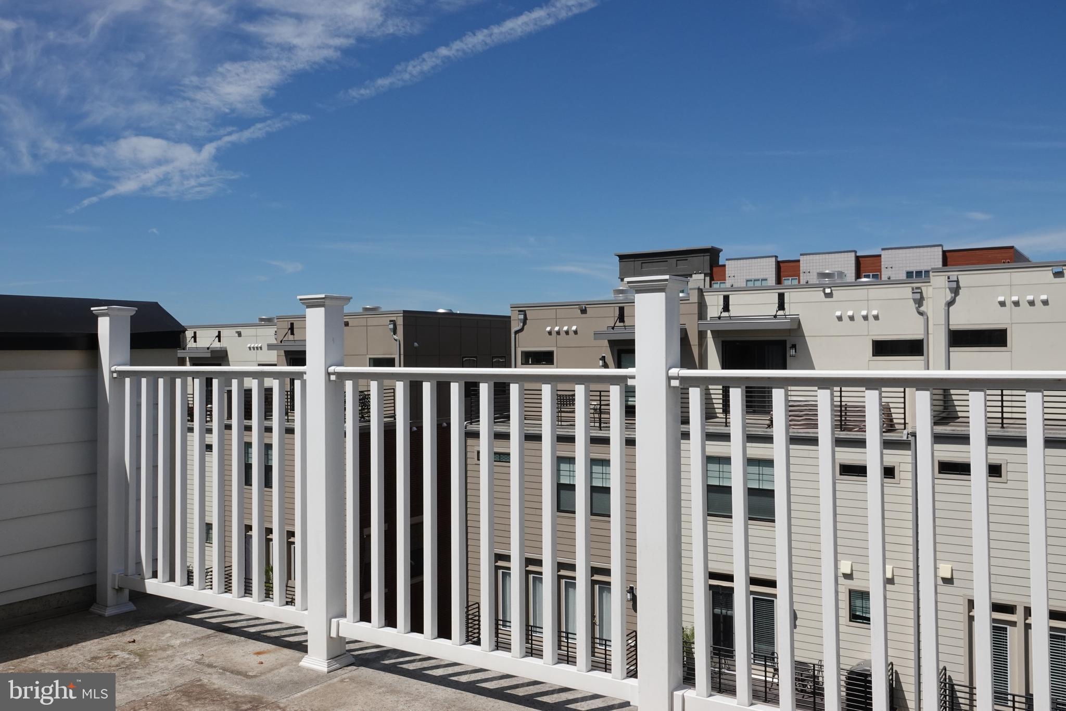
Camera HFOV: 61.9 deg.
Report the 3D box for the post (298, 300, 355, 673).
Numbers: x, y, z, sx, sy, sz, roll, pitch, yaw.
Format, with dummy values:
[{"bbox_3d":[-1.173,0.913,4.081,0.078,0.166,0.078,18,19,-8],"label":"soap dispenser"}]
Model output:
[{"bbox_3d":[-0.860,0.513,3.697,0.158,1.541,0.158,-1,0,32],"label":"post"}]

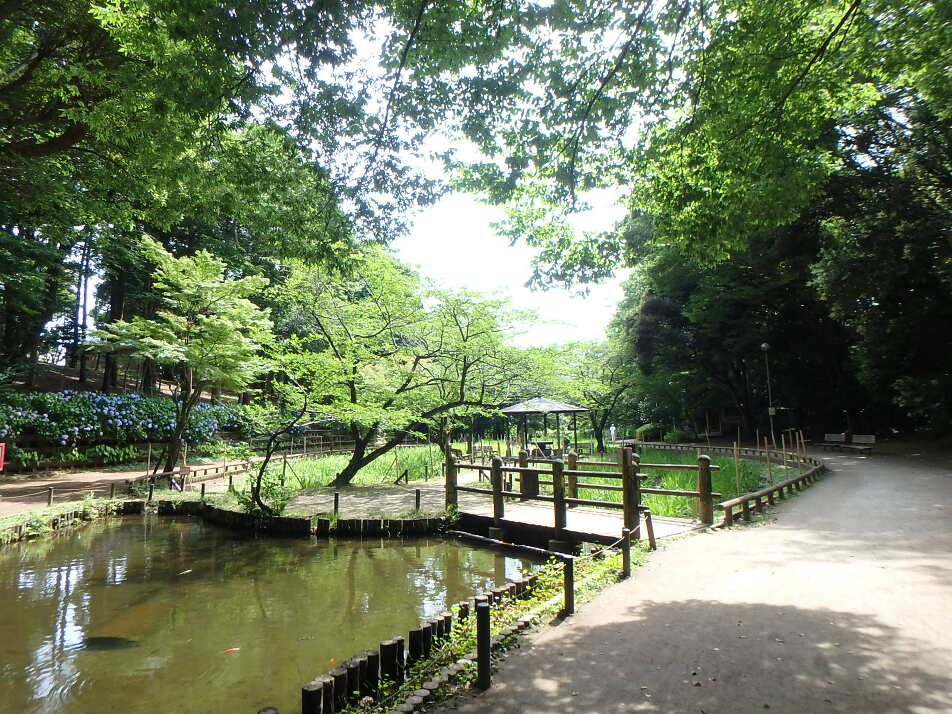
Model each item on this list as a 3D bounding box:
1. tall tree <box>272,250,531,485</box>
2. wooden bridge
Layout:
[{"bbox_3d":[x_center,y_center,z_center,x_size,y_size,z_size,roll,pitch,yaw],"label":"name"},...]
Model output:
[{"bbox_3d":[-2.141,0.302,16.600,6.900,6.500,5.800,0,-7,-6],"label":"tall tree"},{"bbox_3d":[1.579,2.220,9.936,2.100,1.150,4.350,5,-9,-40],"label":"wooden bridge"}]

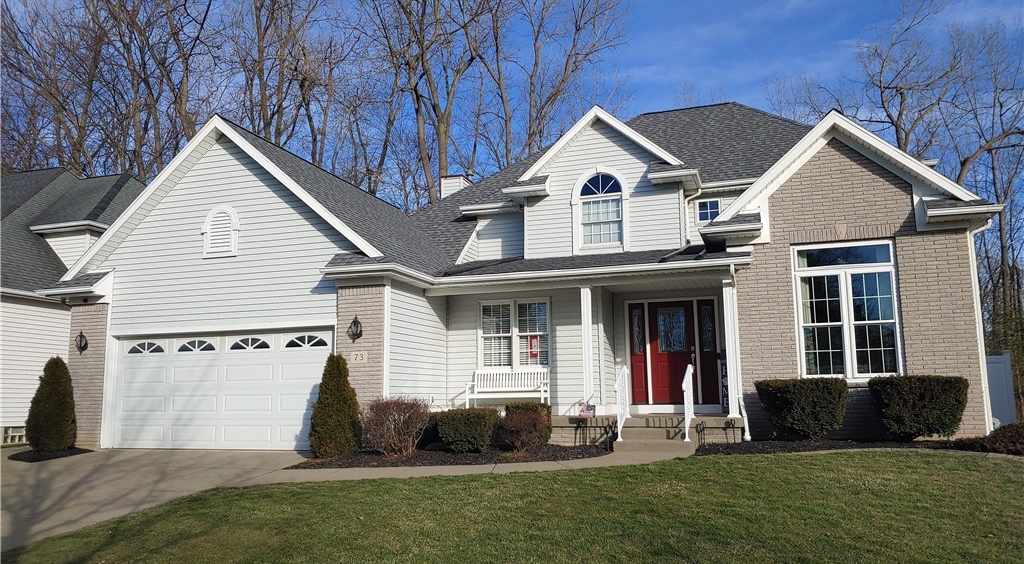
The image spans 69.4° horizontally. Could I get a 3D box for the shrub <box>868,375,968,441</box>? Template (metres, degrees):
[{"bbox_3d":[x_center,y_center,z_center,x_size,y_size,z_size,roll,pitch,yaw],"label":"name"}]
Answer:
[{"bbox_3d":[6.195,1.957,11.336,1.312,1.035,0.997,-3,-9,18],"label":"shrub"}]

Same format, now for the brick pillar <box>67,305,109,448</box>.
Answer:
[{"bbox_3d":[-8.195,1.806,14.325,0.925,2.730,0.200,-3,-9,18],"label":"brick pillar"}]

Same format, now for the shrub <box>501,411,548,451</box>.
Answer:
[{"bbox_3d":[0.188,2.362,11.653,0.732,0.617,0.695,-1,-8,0],"label":"shrub"}]

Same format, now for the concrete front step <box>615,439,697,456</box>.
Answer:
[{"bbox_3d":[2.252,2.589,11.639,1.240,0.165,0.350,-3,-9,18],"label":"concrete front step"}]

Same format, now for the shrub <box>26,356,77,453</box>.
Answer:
[{"bbox_3d":[-8.444,2.230,13.601,0.789,1.713,0.789,-3,-9,18],"label":"shrub"}]

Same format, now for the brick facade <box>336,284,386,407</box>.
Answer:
[{"bbox_3d":[-2.525,1.456,12.516,0.897,2.776,0.200,-3,-9,18],"label":"brick facade"}]

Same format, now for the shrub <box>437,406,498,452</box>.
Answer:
[{"bbox_3d":[-0.704,2.342,11.736,0.956,0.691,0.860,-3,-9,18],"label":"shrub"}]

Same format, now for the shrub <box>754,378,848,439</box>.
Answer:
[{"bbox_3d":[4.608,2.069,11.840,1.392,1.018,1.002,-3,-9,18],"label":"shrub"}]

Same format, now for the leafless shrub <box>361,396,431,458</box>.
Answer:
[{"bbox_3d":[-1.778,2.227,11.362,1.056,0.893,1.003,-1,-8,0],"label":"leafless shrub"}]

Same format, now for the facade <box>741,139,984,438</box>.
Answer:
[{"bbox_3d":[5.770,0.070,12.753,3.780,5.215,0.270,-3,-9,18],"label":"facade"}]

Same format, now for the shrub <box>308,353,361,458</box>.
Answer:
[{"bbox_3d":[-2.812,1.952,11.794,0.812,1.619,0.812,-3,-9,18],"label":"shrub"}]

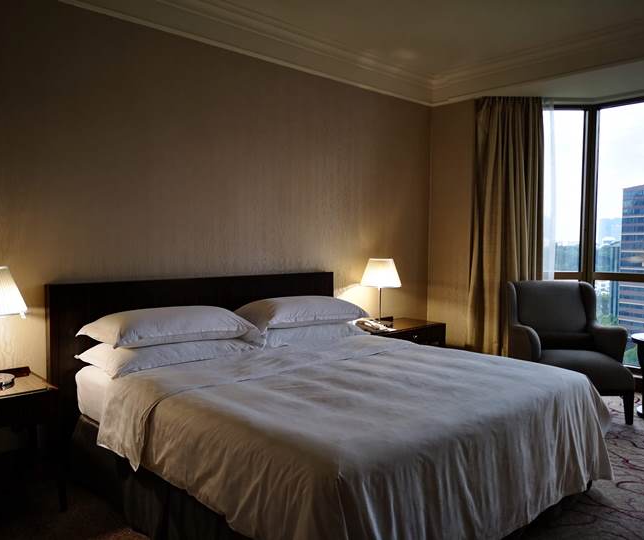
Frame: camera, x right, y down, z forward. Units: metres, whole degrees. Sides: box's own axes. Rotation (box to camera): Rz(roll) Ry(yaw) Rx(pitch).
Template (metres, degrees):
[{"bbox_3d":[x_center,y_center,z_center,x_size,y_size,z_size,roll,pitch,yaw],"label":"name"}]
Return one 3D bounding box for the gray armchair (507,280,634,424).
[{"bbox_3d":[1.876,0.590,4.343,0.730,0.980,0.770,0,3,3],"label":"gray armchair"}]

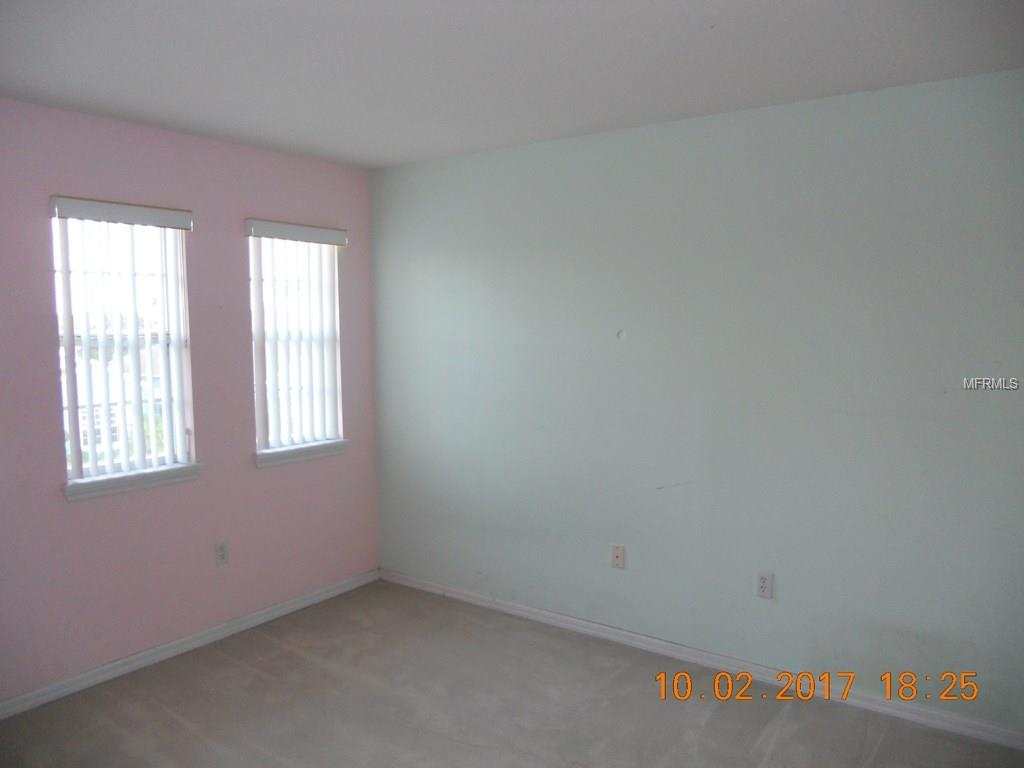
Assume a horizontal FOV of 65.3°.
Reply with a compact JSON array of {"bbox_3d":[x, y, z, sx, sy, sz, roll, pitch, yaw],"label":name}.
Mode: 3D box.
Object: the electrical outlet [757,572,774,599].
[{"bbox_3d":[1.094,0.873,3.451,0.071,0.114,0.012,3,6,36],"label":"electrical outlet"}]

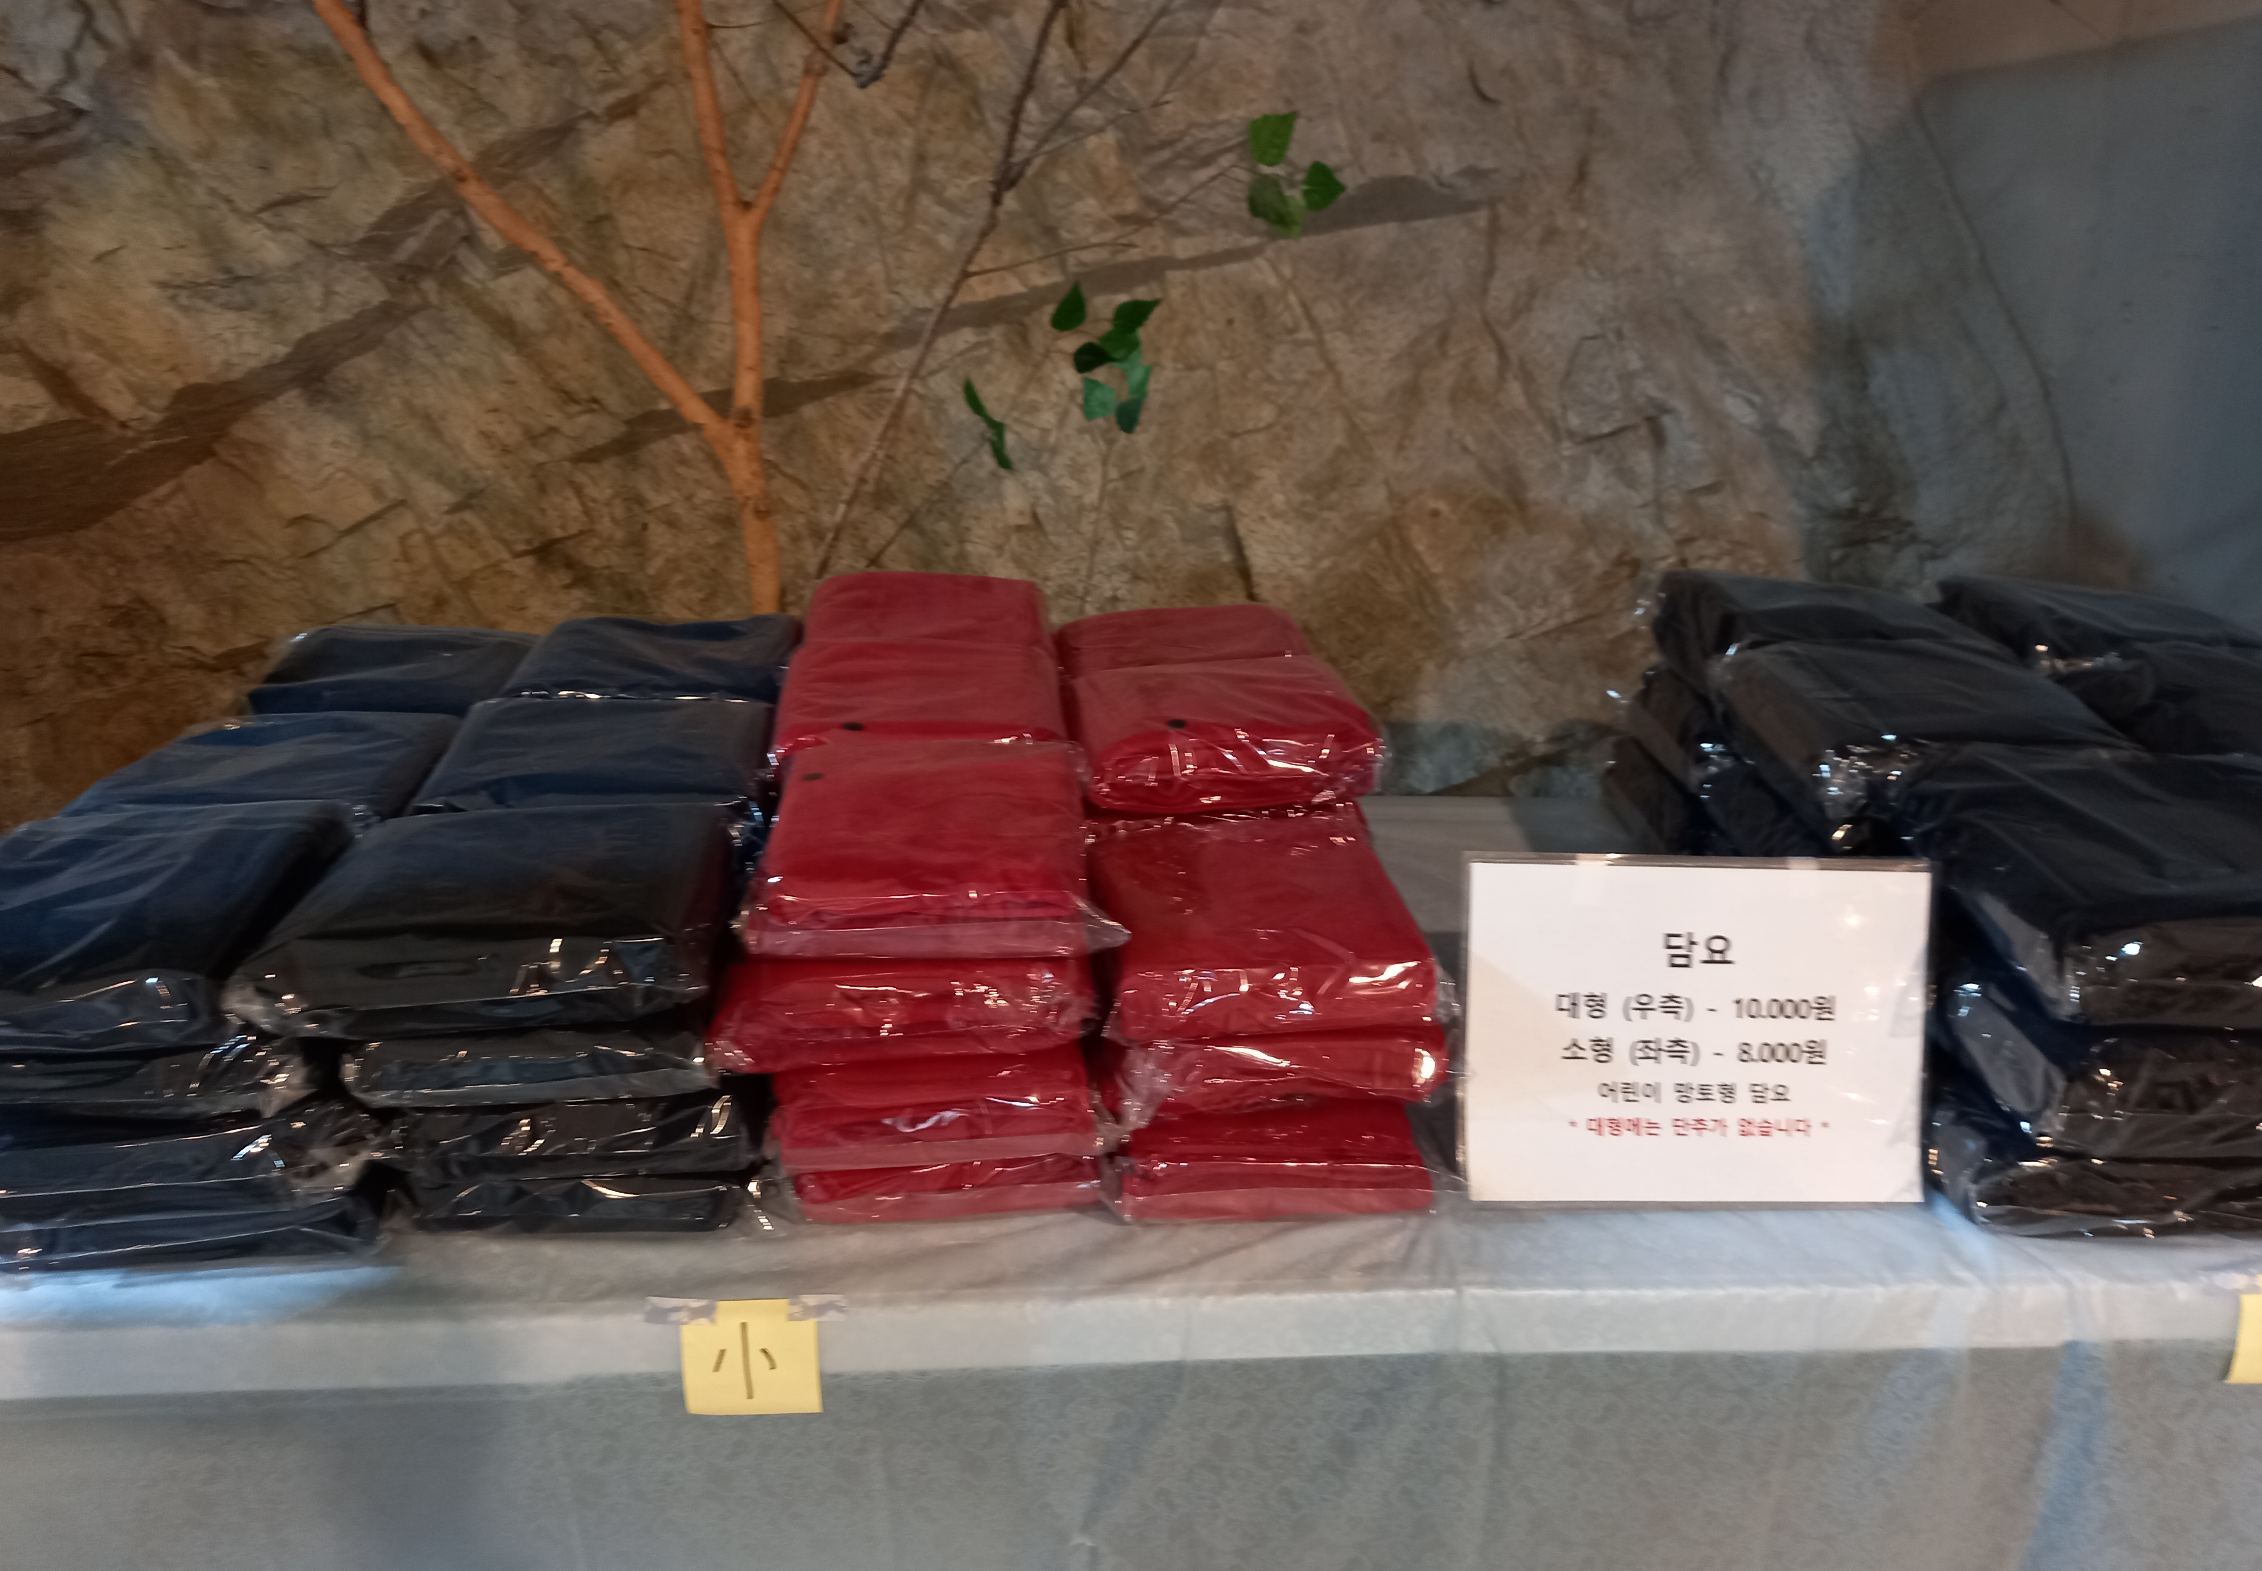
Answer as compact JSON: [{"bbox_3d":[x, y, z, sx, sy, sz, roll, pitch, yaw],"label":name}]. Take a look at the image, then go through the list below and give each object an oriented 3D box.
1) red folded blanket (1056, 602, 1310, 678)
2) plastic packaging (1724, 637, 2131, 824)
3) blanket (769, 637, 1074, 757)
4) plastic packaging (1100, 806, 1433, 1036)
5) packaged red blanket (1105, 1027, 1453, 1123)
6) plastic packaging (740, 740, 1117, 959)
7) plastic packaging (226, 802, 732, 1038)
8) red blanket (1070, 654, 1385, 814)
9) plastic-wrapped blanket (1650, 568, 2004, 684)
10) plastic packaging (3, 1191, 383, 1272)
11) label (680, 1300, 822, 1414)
[{"bbox_3d":[0.041,-0.112,1.433,0.194,0.054,0.210,-1,22,-10],"label":"red folded blanket"},{"bbox_3d":[0.638,-0.045,1.320,0.228,0.062,0.225,2,22,-2],"label":"plastic packaging"},{"bbox_3d":[-0.154,-0.053,1.229,0.202,0.054,0.215,1,22,-6],"label":"blanket"},{"bbox_3d":[0.077,0.084,1.055,0.186,0.052,0.220,0,22,-8],"label":"plastic packaging"},{"bbox_3d":[0.086,0.134,1.065,0.180,0.052,0.220,0,22,-8],"label":"packaged red blanket"},{"bbox_3d":[-0.123,0.037,1.011,0.186,0.048,0.230,1,22,-6],"label":"plastic packaging"},{"bbox_3d":[-0.359,0.070,0.969,0.232,0.055,0.200,0,22,-8],"label":"plastic packaging"},{"bbox_3d":[0.062,-0.046,1.239,0.195,0.054,0.220,-1,22,-9],"label":"red blanket"},{"bbox_3d":[0.642,-0.141,1.533,0.238,0.063,0.220,3,22,0],"label":"plastic-wrapped blanket"},{"bbox_3d":[-0.554,0.206,1.011,0.207,0.044,0.210,-1,22,-9],"label":"plastic packaging"},{"bbox_3d":[-0.210,0.318,0.908,0.077,0.073,0.010,1,22,-6],"label":"label"}]

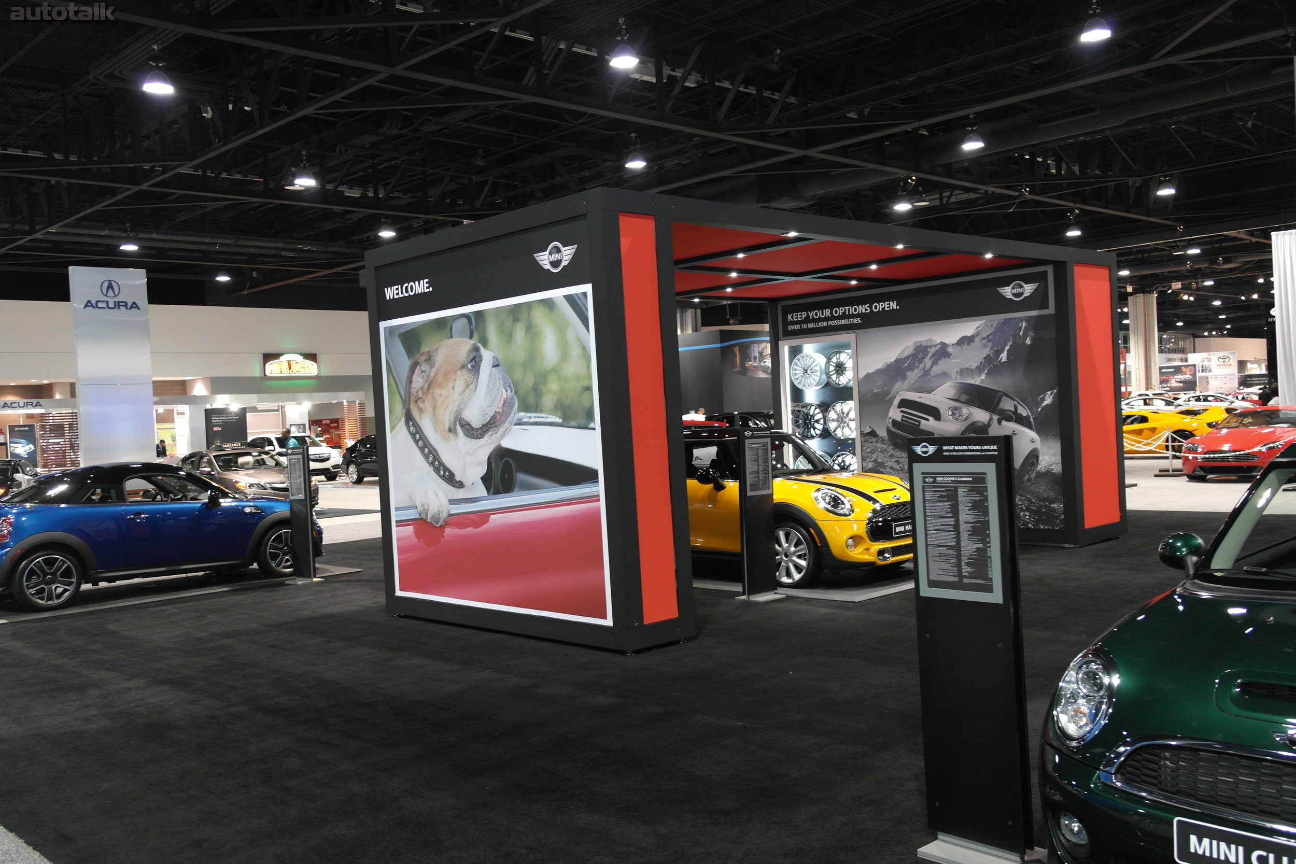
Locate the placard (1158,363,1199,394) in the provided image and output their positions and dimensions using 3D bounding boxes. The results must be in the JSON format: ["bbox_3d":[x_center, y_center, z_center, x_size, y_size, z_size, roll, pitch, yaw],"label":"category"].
[{"bbox_3d":[32.208,-3.277,66.000,2.800,1.750,0.250,-3,1,14],"label":"placard"}]

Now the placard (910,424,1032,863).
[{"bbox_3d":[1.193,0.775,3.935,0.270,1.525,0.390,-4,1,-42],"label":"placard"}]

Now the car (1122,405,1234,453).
[{"bbox_3d":[11.673,0.117,26.910,1.900,1.180,4.400,-4,1,-43],"label":"car"}]

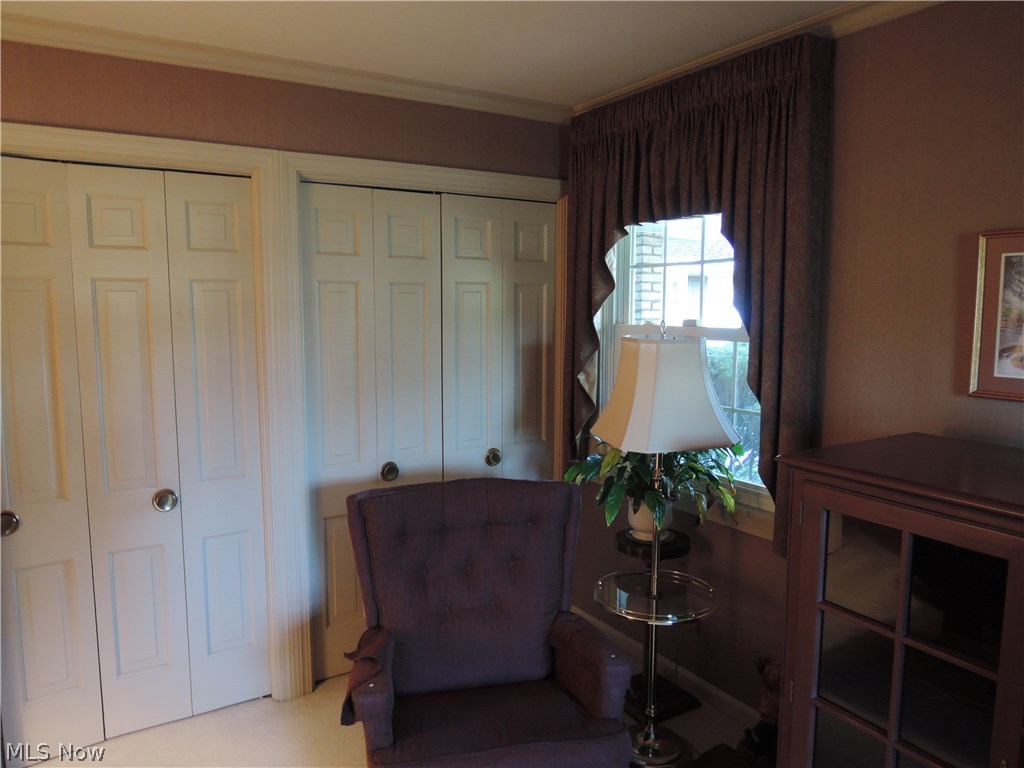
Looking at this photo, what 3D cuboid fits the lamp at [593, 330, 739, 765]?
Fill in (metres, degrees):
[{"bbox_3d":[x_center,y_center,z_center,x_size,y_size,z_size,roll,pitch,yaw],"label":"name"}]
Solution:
[{"bbox_3d":[0.484,0.553,2.393,0.450,1.520,0.450,-2,7,-15],"label":"lamp"}]

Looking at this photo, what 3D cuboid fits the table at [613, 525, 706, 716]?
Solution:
[{"bbox_3d":[0.555,0.934,2.784,0.290,0.670,0.290,0,7,0],"label":"table"}]

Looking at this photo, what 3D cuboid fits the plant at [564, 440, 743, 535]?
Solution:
[{"bbox_3d":[0.521,0.401,2.691,0.500,0.410,0.600,-4,8,-31],"label":"plant"}]

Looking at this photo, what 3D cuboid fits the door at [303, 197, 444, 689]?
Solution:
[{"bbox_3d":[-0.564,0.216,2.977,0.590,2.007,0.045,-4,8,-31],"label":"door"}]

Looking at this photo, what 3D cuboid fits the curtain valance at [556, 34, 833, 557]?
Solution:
[{"bbox_3d":[0.605,-0.304,2.731,0.150,1.630,1.230,-4,8,-31],"label":"curtain valance"}]

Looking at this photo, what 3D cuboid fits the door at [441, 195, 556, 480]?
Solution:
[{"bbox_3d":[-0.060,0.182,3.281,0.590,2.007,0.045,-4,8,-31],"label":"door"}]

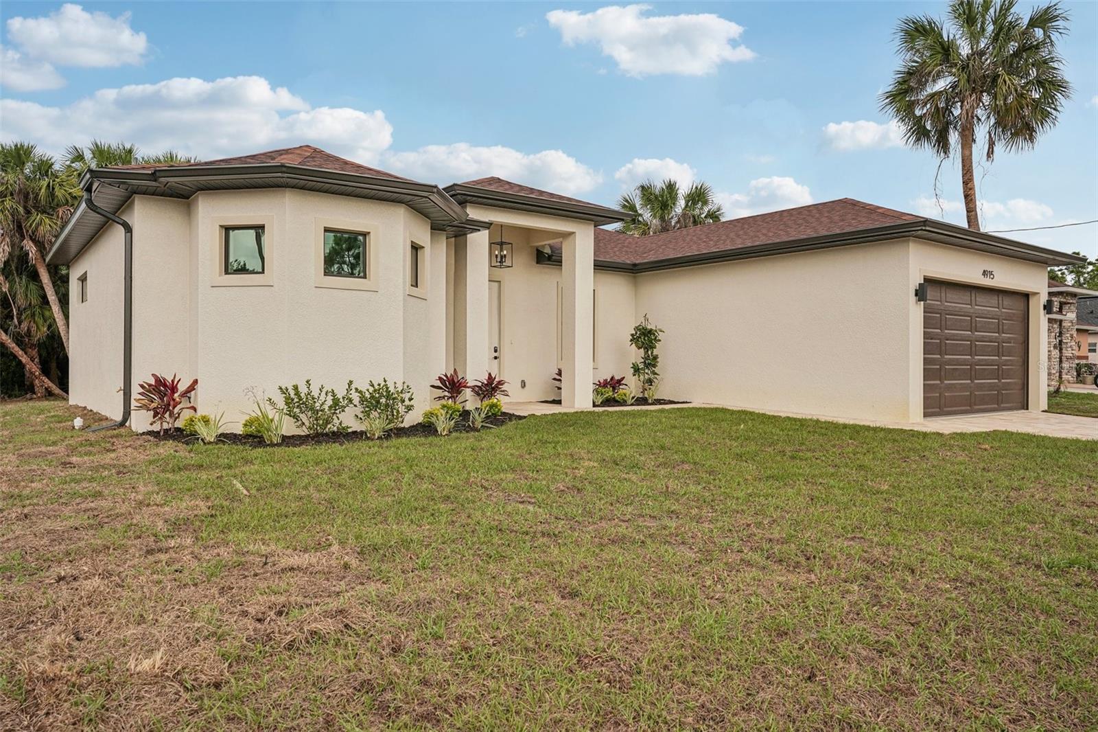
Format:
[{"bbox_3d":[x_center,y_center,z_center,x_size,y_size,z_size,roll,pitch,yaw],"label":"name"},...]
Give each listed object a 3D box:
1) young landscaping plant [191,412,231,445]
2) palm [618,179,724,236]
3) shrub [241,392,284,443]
[{"bbox_3d":[-3.788,0.697,8.200,0.452,0.355,0.440,0,0,0],"label":"young landscaping plant"},{"bbox_3d":[5.430,-3.758,33.027,4.700,9.342,4.500,0,0,0],"label":"palm"},{"bbox_3d":[-3.172,0.563,8.150,0.468,0.611,0.460,0,0,0],"label":"shrub"}]

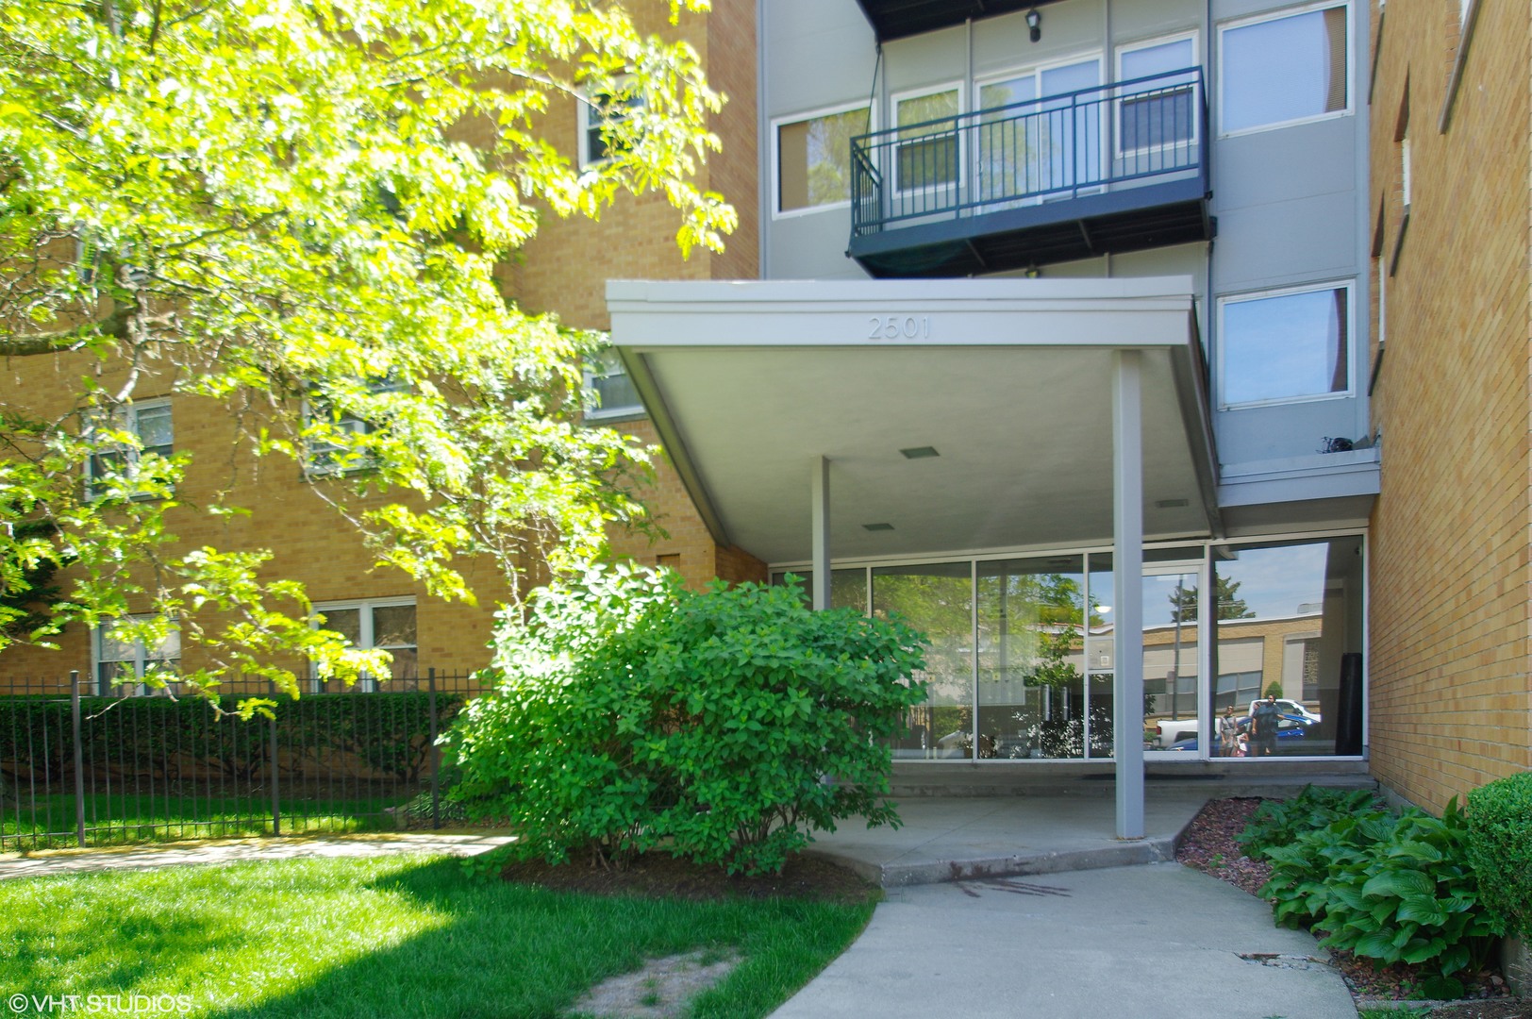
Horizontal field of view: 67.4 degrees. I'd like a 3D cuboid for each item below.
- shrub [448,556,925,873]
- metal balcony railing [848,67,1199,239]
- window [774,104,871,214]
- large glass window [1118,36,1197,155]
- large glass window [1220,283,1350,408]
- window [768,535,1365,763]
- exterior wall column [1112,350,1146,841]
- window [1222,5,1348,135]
[{"bbox_3d":[-0.476,1.309,7.300,2.800,1.900,2.000,-2,-3,6],"label":"shrub"},{"bbox_3d":[2.791,-3.605,12.312,3.604,1.120,1.050,-3,-3,21],"label":"metal balcony railing"},{"bbox_3d":[0.686,-4.107,13.498,1.331,1.182,0.100,-3,-3,21],"label":"window"},{"bbox_3d":[4.160,-4.402,12.200,0.845,1.199,0.100,-3,-3,21],"label":"large glass window"},{"bbox_3d":[5.323,-1.670,11.767,1.292,1.183,0.100,-3,-3,21],"label":"large glass window"},{"bbox_3d":[3.029,1.618,12.623,6.439,2.320,0.140,-3,-3,21],"label":"window"},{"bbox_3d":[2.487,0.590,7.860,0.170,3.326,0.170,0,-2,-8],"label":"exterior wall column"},{"bbox_3d":[5.313,-4.503,11.770,1.269,1.181,0.100,-3,-3,21],"label":"window"}]

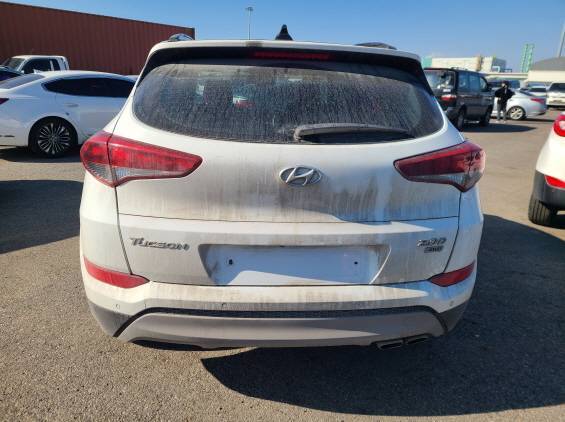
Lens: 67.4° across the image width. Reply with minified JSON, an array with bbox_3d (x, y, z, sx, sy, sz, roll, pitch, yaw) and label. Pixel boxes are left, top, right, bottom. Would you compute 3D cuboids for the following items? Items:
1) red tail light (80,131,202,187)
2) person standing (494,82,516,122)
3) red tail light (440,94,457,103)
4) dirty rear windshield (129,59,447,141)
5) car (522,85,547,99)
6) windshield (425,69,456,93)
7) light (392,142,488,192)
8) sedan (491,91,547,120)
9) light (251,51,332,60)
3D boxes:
[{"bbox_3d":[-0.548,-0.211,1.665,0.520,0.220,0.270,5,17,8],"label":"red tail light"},{"bbox_3d":[9.660,-4.695,18.361,0.620,1.730,0.360,11,19,26],"label":"person standing"},{"bbox_3d":[5.224,-3.540,13.334,0.420,0.240,0.220,15,21,35],"label":"red tail light"},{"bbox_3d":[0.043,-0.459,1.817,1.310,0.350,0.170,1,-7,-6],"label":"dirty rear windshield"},{"bbox_3d":[21.904,-10.059,36.901,1.830,1.500,4.600,13,20,31],"label":"car"},{"bbox_3d":[4.848,-4.206,13.604,1.350,0.620,0.150,15,11,35],"label":"windshield"},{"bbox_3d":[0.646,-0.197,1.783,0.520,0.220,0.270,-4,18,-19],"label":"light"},{"bbox_3d":[10.471,-5.460,21.386,4.850,1.470,1.850,15,21,34],"label":"sedan"},{"bbox_3d":[0.045,-0.667,1.815,0.350,0.035,0.040,1,17,-6],"label":"light"}]

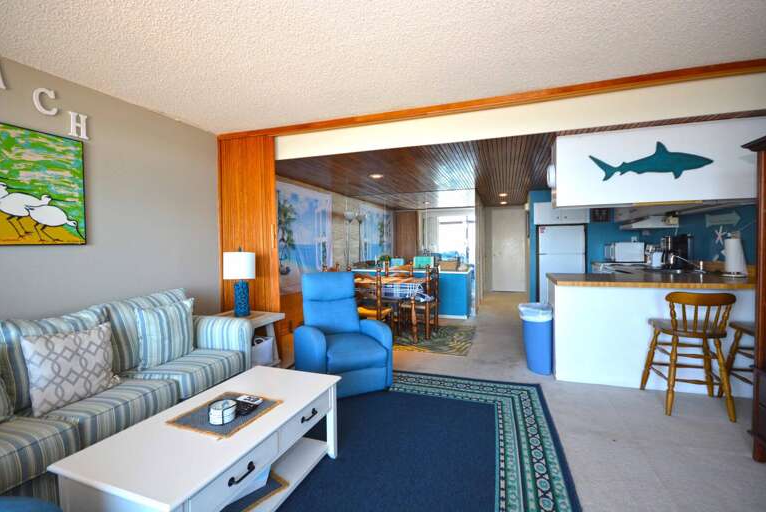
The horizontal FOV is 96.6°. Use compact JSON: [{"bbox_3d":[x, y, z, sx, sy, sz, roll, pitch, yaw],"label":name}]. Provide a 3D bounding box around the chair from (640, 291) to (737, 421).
[{"bbox_3d":[2.312,0.696,2.603,0.470,0.880,0.480,0,2,22],"label":"chair"}]

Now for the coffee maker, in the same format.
[{"bbox_3d":[3.504,-0.039,4.073,0.290,0.370,0.210,0,2,19],"label":"coffee maker"}]

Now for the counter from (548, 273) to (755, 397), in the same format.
[{"bbox_3d":[2.488,0.657,3.166,1.700,0.910,0.750,0,2,19],"label":"counter"}]

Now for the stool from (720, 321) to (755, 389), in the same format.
[{"bbox_3d":[2.812,0.695,2.428,0.470,0.880,0.480,0,2,22],"label":"stool"}]

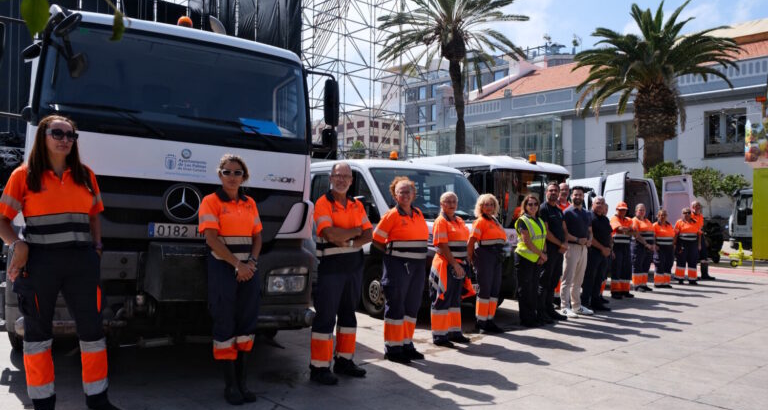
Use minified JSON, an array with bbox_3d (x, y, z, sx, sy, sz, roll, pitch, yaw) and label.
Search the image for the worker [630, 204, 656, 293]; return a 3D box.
[{"bbox_3d":[5.023,0.818,11.150,0.480,1.674,0.360,1,-2,-18],"label":"worker"}]

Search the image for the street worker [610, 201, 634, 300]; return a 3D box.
[{"bbox_3d":[4.173,0.789,10.100,0.480,1.666,0.360,1,-2,-18],"label":"street worker"}]

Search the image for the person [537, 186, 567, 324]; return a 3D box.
[{"bbox_3d":[2.265,0.606,7.720,0.520,1.820,0.340,1,-1,-32],"label":"person"}]

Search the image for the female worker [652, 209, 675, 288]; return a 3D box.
[{"bbox_3d":[5.774,0.893,11.900,0.460,1.601,0.320,1,-2,-6],"label":"female worker"}]

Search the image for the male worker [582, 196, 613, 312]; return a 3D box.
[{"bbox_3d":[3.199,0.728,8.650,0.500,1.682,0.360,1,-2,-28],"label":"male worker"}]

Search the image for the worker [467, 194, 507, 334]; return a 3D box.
[{"bbox_3d":[1.213,0.677,6.750,0.480,1.600,0.360,2,-2,-40],"label":"worker"}]

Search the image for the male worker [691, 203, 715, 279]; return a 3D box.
[{"bbox_3d":[7.497,0.832,13.600,0.520,1.820,0.360,1,-1,-22],"label":"male worker"}]

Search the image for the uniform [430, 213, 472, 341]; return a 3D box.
[{"bbox_3d":[0.703,0.755,6.000,0.480,1.340,0.360,1,-1,-35],"label":"uniform"}]

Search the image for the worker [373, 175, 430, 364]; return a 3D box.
[{"bbox_3d":[0.150,0.578,5.220,0.500,1.640,0.350,1,-1,-28],"label":"worker"}]

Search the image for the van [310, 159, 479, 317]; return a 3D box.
[{"bbox_3d":[-0.330,0.500,10.000,2.050,2.270,5.300,1,-1,-36],"label":"van"}]

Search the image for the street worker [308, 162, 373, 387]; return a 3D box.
[{"bbox_3d":[-0.334,0.518,4.520,0.510,1.700,0.360,1,-1,-22],"label":"street worker"}]

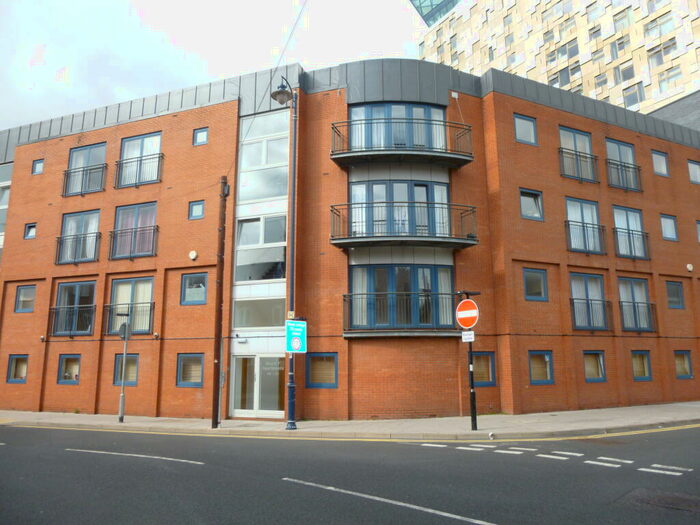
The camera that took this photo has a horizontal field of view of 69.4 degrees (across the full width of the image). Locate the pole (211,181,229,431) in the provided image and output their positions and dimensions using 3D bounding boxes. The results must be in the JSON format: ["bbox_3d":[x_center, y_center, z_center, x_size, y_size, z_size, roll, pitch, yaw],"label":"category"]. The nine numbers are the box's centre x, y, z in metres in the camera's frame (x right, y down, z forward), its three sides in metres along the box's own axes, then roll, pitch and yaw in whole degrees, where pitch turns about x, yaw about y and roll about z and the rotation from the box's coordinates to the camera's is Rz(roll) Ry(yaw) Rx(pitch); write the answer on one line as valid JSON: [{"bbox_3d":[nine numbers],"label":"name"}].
[{"bbox_3d":[-3.959,1.034,15.293,0.180,7.620,0.180,2,-11,-14],"label":"pole"}]

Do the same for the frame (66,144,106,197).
[{"bbox_3d":[-10.687,-3.778,20.515,1.919,2.039,0.120,-4,-11,20],"label":"frame"}]

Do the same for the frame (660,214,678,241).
[{"bbox_3d":[13.654,-1.467,21.651,1.060,1.089,0.110,5,-11,-26],"label":"frame"}]

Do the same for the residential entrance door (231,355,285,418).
[{"bbox_3d":[-2.980,3.973,16.247,2.027,1.967,0.120,-4,-11,21],"label":"residential entrance door"}]

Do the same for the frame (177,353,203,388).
[{"bbox_3d":[-5.448,3.688,17.317,1.099,1.106,0.120,-4,-11,20],"label":"frame"}]

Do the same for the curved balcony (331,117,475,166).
[{"bbox_3d":[1.670,-3.762,16.298,4.586,1.205,1.421,0,-10,0],"label":"curved balcony"}]

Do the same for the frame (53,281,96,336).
[{"bbox_3d":[-10.658,1.800,19.619,1.993,2.066,0.100,-4,-11,21],"label":"frame"}]

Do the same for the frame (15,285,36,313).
[{"bbox_3d":[-13.231,1.489,20.615,1.061,1.112,0.120,-4,-11,20],"label":"frame"}]

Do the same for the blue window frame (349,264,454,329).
[{"bbox_3d":[1.675,1.100,16.294,3.338,2.039,0.380,0,-10,-3],"label":"blue window frame"}]

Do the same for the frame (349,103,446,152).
[{"bbox_3d":[1.627,-4.458,16.932,3.352,1.940,0.392,0,-10,0],"label":"frame"}]

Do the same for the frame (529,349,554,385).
[{"bbox_3d":[6.393,3.513,16.872,1.062,1.101,0.120,5,-12,-25],"label":"frame"}]

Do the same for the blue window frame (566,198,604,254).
[{"bbox_3d":[8.741,-1.328,18.803,1.769,2.001,0.100,4,-11,-25],"label":"blue window frame"}]

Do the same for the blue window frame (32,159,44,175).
[{"bbox_3d":[-13.519,-4.135,22.016,0.651,0.639,0.110,-4,-11,20],"label":"blue window frame"}]

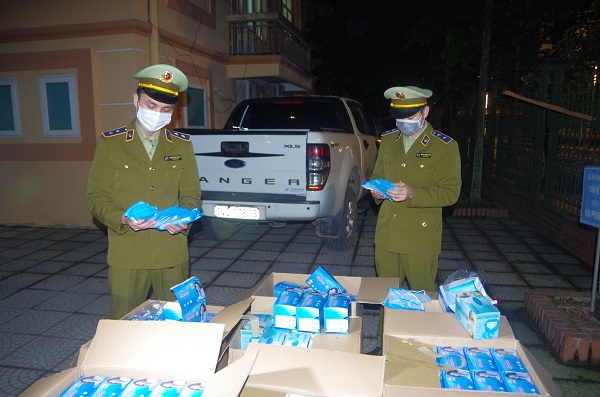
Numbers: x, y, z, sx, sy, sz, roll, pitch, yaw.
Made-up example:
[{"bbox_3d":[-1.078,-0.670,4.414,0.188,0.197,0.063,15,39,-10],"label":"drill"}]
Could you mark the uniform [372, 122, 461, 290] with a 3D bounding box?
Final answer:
[{"bbox_3d":[0.727,0.270,2.934,0.510,1.450,0.360,7,12,39],"label":"uniform"}]

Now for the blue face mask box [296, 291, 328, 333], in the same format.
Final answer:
[{"bbox_3d":[0.054,0.490,1.941,0.097,0.105,0.178,2,9,13],"label":"blue face mask box"}]

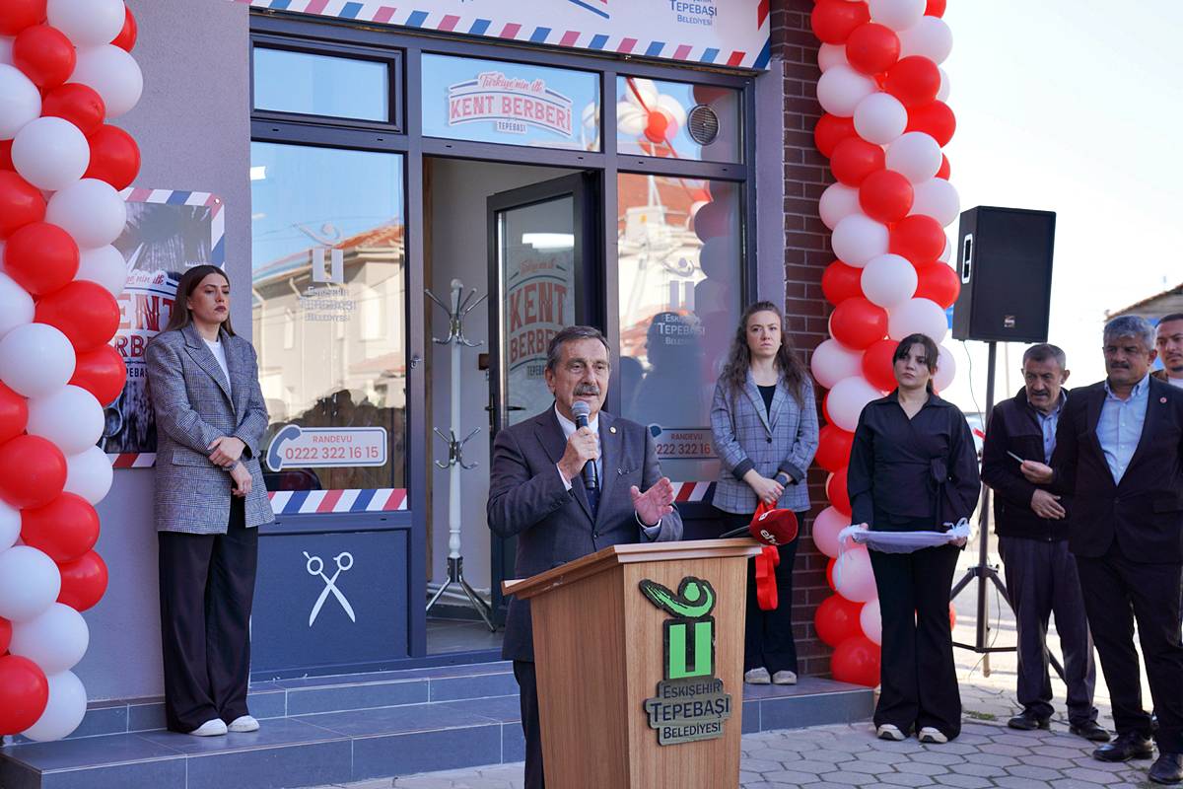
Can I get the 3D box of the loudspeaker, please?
[{"bbox_3d":[2.020,-0.582,7.630,0.400,0.640,0.370,3,2,-7],"label":"loudspeaker"}]

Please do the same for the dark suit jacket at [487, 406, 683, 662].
[{"bbox_3d":[-0.019,0.411,4.550,0.560,0.740,0.370,0,-2,-14],"label":"dark suit jacket"}]

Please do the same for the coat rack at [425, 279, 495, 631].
[{"bbox_3d":[-0.672,0.285,7.600,0.450,1.710,0.450,0,-2,-20],"label":"coat rack"}]

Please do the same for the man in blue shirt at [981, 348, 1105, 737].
[{"bbox_3d":[1.902,0.608,6.500,0.520,1.643,0.380,-1,-2,14],"label":"man in blue shirt"}]

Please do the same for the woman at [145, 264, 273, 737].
[{"bbox_3d":[-1.414,0.388,5.700,0.450,1.732,0.320,0,-2,-32],"label":"woman"}]

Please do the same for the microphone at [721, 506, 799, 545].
[{"bbox_3d":[0.460,0.368,4.250,0.240,0.095,0.095,-13,0,3],"label":"microphone"}]

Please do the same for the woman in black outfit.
[{"bbox_3d":[1.317,0.581,6.320,0.530,1.666,0.380,-1,-2,15],"label":"woman in black outfit"}]

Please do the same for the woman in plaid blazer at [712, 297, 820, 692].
[{"bbox_3d":[0.756,0.428,6.750,0.430,1.670,0.300,-1,-2,-6],"label":"woman in plaid blazer"}]

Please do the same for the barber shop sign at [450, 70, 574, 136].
[{"bbox_3d":[-0.361,-1.279,6.804,0.630,0.263,0.010,0,-2,-29],"label":"barber shop sign"}]

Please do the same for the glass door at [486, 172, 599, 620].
[{"bbox_3d":[-0.231,0.060,7.372,0.070,2.124,0.835,1,-2,-38],"label":"glass door"}]

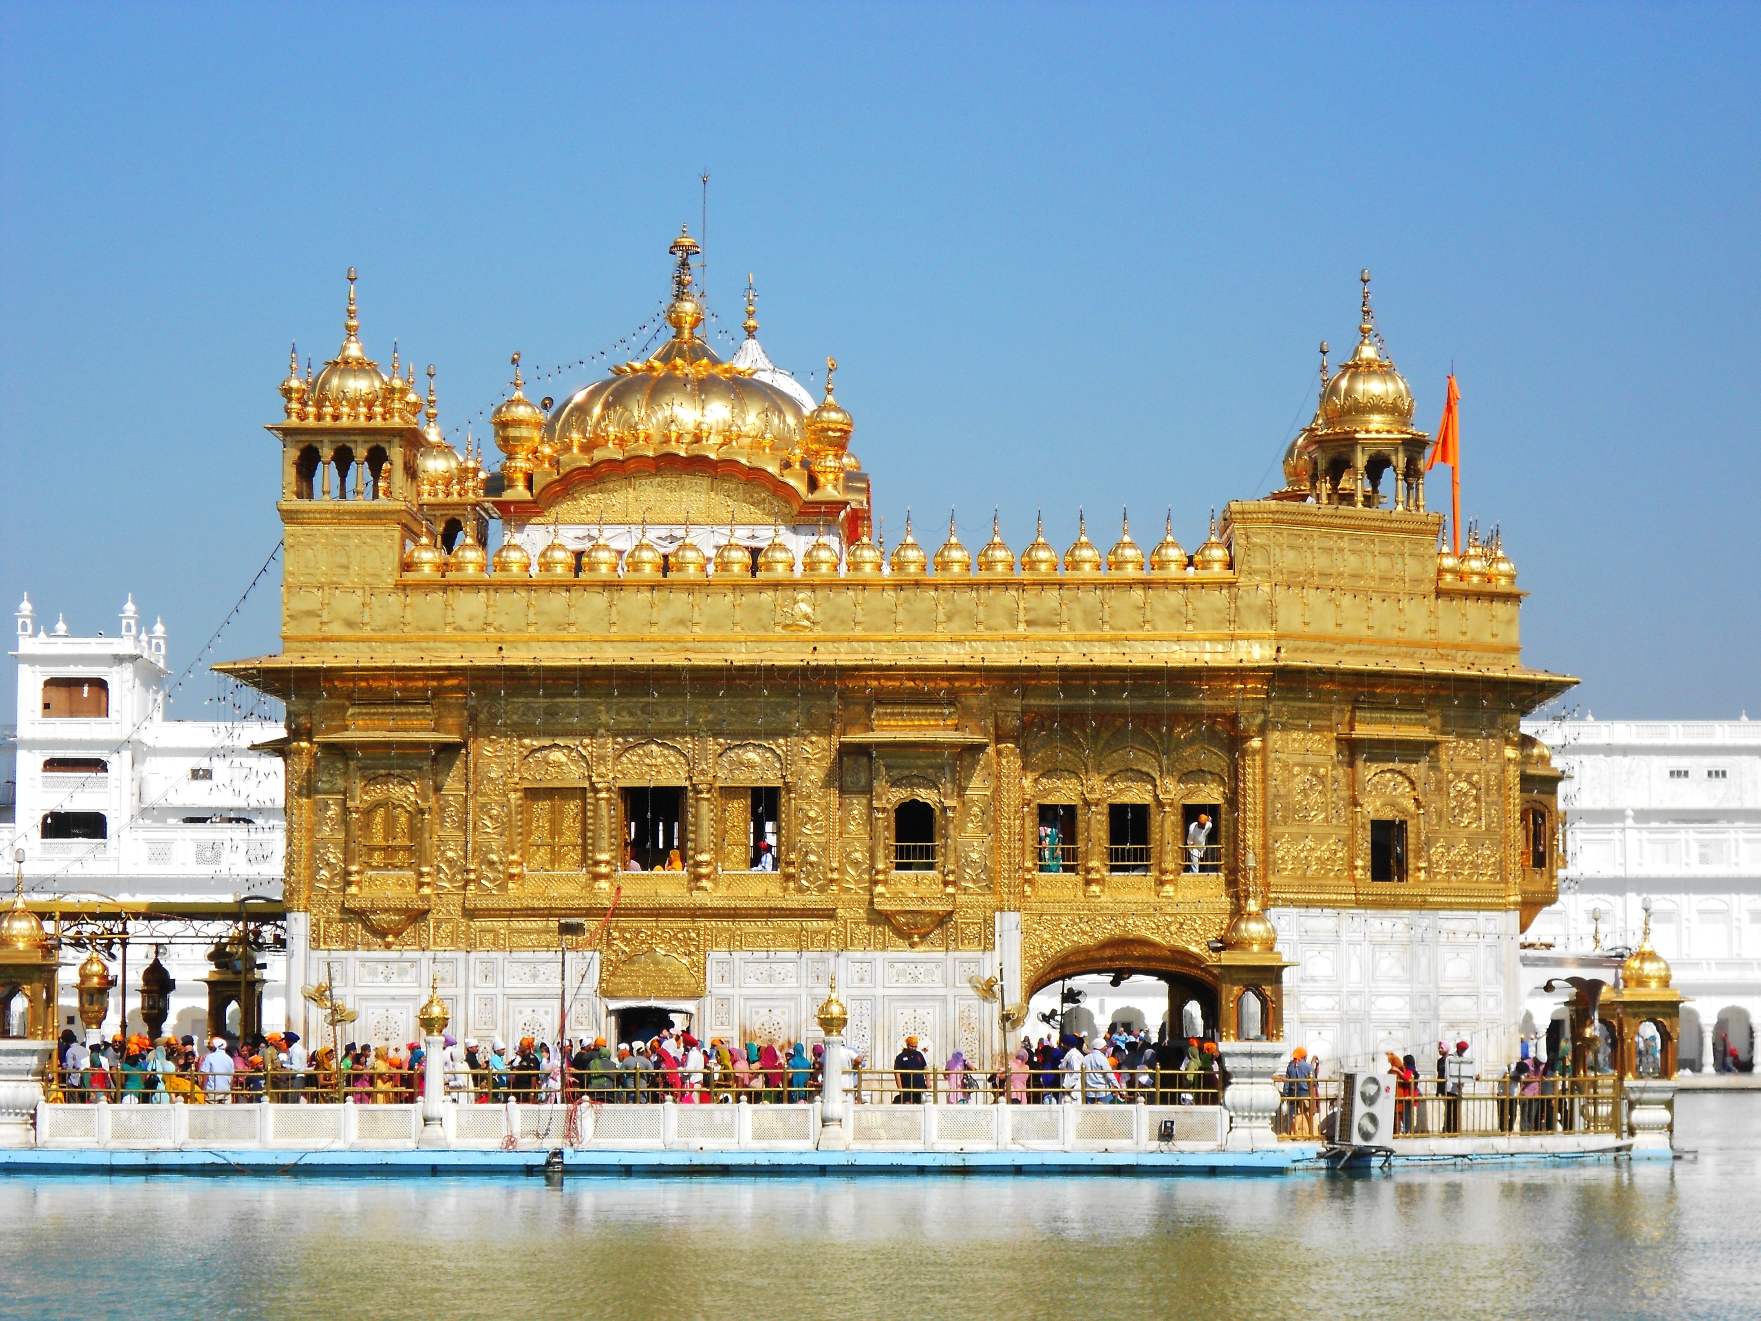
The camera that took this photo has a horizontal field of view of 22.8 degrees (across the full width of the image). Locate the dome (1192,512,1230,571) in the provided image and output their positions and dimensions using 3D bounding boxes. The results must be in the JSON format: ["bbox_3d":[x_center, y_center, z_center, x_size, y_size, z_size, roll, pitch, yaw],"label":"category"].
[{"bbox_3d":[5.667,-2.011,74.779,0.653,1.088,0.612,0,-5,1],"label":"dome"}]

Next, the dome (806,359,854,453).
[{"bbox_3d":[-0.910,-4.538,78.209,0.861,1.777,0.861,0,-5,2],"label":"dome"}]

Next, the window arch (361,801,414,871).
[{"bbox_3d":[-8.310,2.944,73.710,0.927,1.186,0.250,0,-5,2],"label":"window arch"}]

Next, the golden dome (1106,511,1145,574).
[{"bbox_3d":[4.489,-2.144,79.964,0.675,1.176,0.675,0,-5,1],"label":"golden dome"}]

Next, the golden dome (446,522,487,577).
[{"bbox_3d":[-7.090,-1.947,75.027,0.653,0.997,0.612,0,-5,1],"label":"golden dome"}]

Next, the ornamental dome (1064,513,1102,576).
[{"bbox_3d":[3.432,-1.973,74.486,0.656,1.046,0.656,0,-5,2],"label":"ornamental dome"}]

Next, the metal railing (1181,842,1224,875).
[{"bbox_3d":[5.445,3.375,74.148,0.755,0.524,0.153,0,-5,1],"label":"metal railing"}]

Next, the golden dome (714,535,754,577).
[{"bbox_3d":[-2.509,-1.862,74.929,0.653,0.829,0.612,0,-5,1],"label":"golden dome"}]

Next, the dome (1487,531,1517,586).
[{"bbox_3d":[10.957,-1.831,77.124,0.530,1.073,0.510,0,-5,1],"label":"dome"}]

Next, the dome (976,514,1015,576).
[{"bbox_3d":[1.957,-1.969,74.535,0.656,1.058,0.656,0,-5,2],"label":"dome"}]

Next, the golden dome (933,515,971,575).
[{"bbox_3d":[1.236,-1.996,74.866,0.653,1.101,0.612,0,-5,1],"label":"golden dome"}]

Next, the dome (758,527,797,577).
[{"bbox_3d":[-1.779,-1.909,74.918,0.653,0.971,0.612,0,-5,1],"label":"dome"}]

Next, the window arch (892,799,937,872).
[{"bbox_3d":[0.614,3.158,78.914,0.806,1.328,0.200,0,-5,1],"label":"window arch"}]

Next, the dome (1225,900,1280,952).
[{"bbox_3d":[6.380,4.569,75.283,0.925,0.969,0.925,0,-5,1],"label":"dome"}]

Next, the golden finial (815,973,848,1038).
[{"bbox_3d":[-0.836,5.909,74.868,0.543,1.056,0.543,0,-5,1],"label":"golden finial"}]

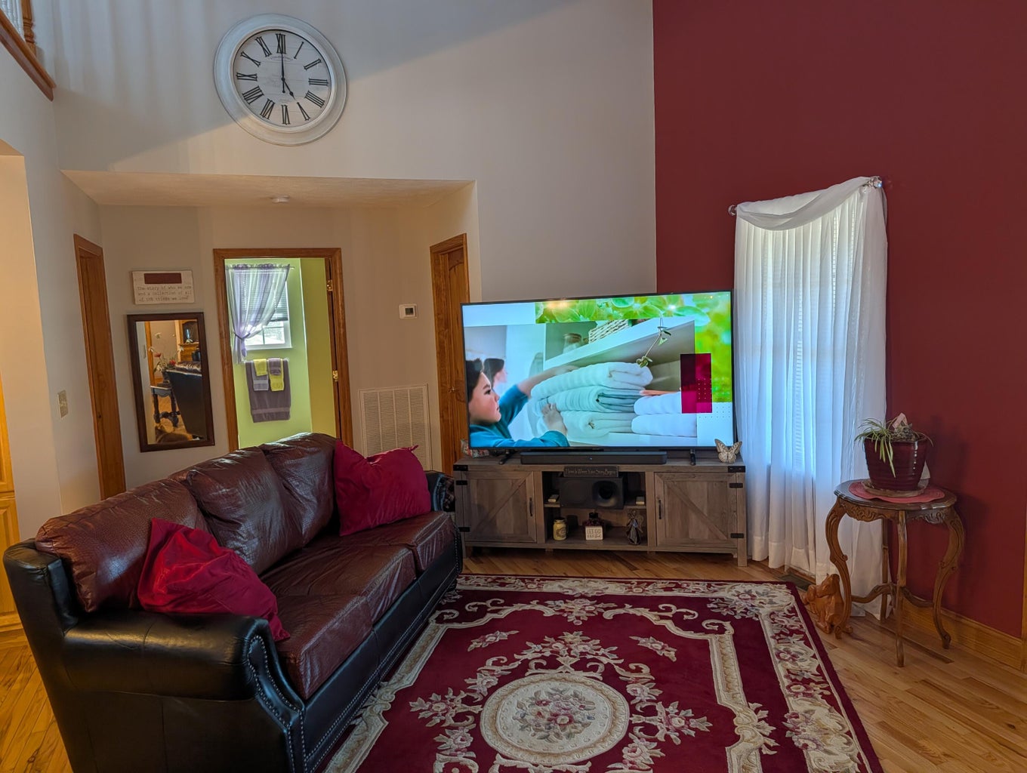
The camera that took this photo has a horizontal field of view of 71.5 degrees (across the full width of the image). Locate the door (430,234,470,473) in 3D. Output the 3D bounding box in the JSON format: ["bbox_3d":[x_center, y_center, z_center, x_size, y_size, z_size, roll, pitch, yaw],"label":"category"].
[{"bbox_3d":[-0.424,-0.051,5.471,0.110,2.110,0.950,-5,7,-22],"label":"door"}]

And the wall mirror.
[{"bbox_3d":[-2.505,-0.031,5.239,0.505,1.010,0.035,-5,7,-22],"label":"wall mirror"}]

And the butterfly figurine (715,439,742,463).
[{"bbox_3d":[1.295,0.384,4.296,0.160,0.155,0.070,-1,6,11],"label":"butterfly figurine"}]

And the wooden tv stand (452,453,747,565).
[{"bbox_3d":[0.545,0.766,4.596,1.775,0.613,0.405,-1,6,11],"label":"wooden tv stand"}]

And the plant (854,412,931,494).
[{"bbox_3d":[1.717,0.287,3.206,0.300,0.335,0.290,-5,7,-21],"label":"plant"}]

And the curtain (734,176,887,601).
[{"bbox_3d":[1.583,0.043,3.904,0.135,2.130,1.050,-5,7,-22],"label":"curtain"}]

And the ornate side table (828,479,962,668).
[{"bbox_3d":[1.714,0.829,3.221,0.500,0.700,0.500,-5,7,-21],"label":"ornate side table"}]

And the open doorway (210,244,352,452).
[{"bbox_3d":[-1.805,-0.033,5.730,0.950,2.130,0.150,-5,7,-21],"label":"open doorway"}]

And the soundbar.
[{"bbox_3d":[0.499,0.449,4.459,0.895,0.060,0.095,-1,7,11],"label":"soundbar"}]

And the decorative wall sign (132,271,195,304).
[{"bbox_3d":[-2.530,-0.717,5.163,0.395,0.238,0.028,-5,7,-22],"label":"decorative wall sign"}]

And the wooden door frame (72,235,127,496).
[{"bbox_3d":[-2.651,0.141,4.569,0.130,2.110,1.000,-5,7,-22],"label":"wooden door frame"}]

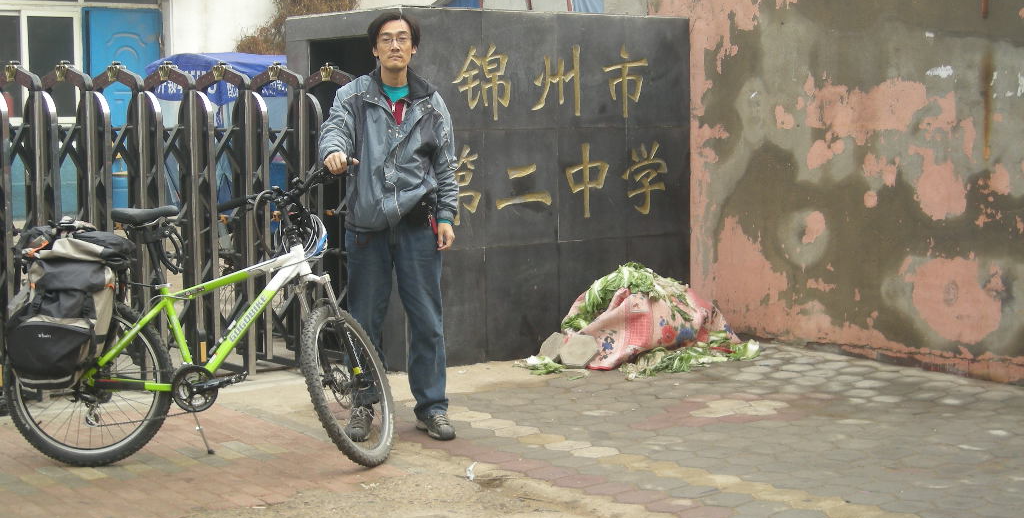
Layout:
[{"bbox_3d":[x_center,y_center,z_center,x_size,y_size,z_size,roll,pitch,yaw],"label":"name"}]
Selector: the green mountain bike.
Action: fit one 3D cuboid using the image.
[{"bbox_3d":[-1.214,0.222,7.100,1.540,1.160,0.580,0,4,4],"label":"green mountain bike"}]

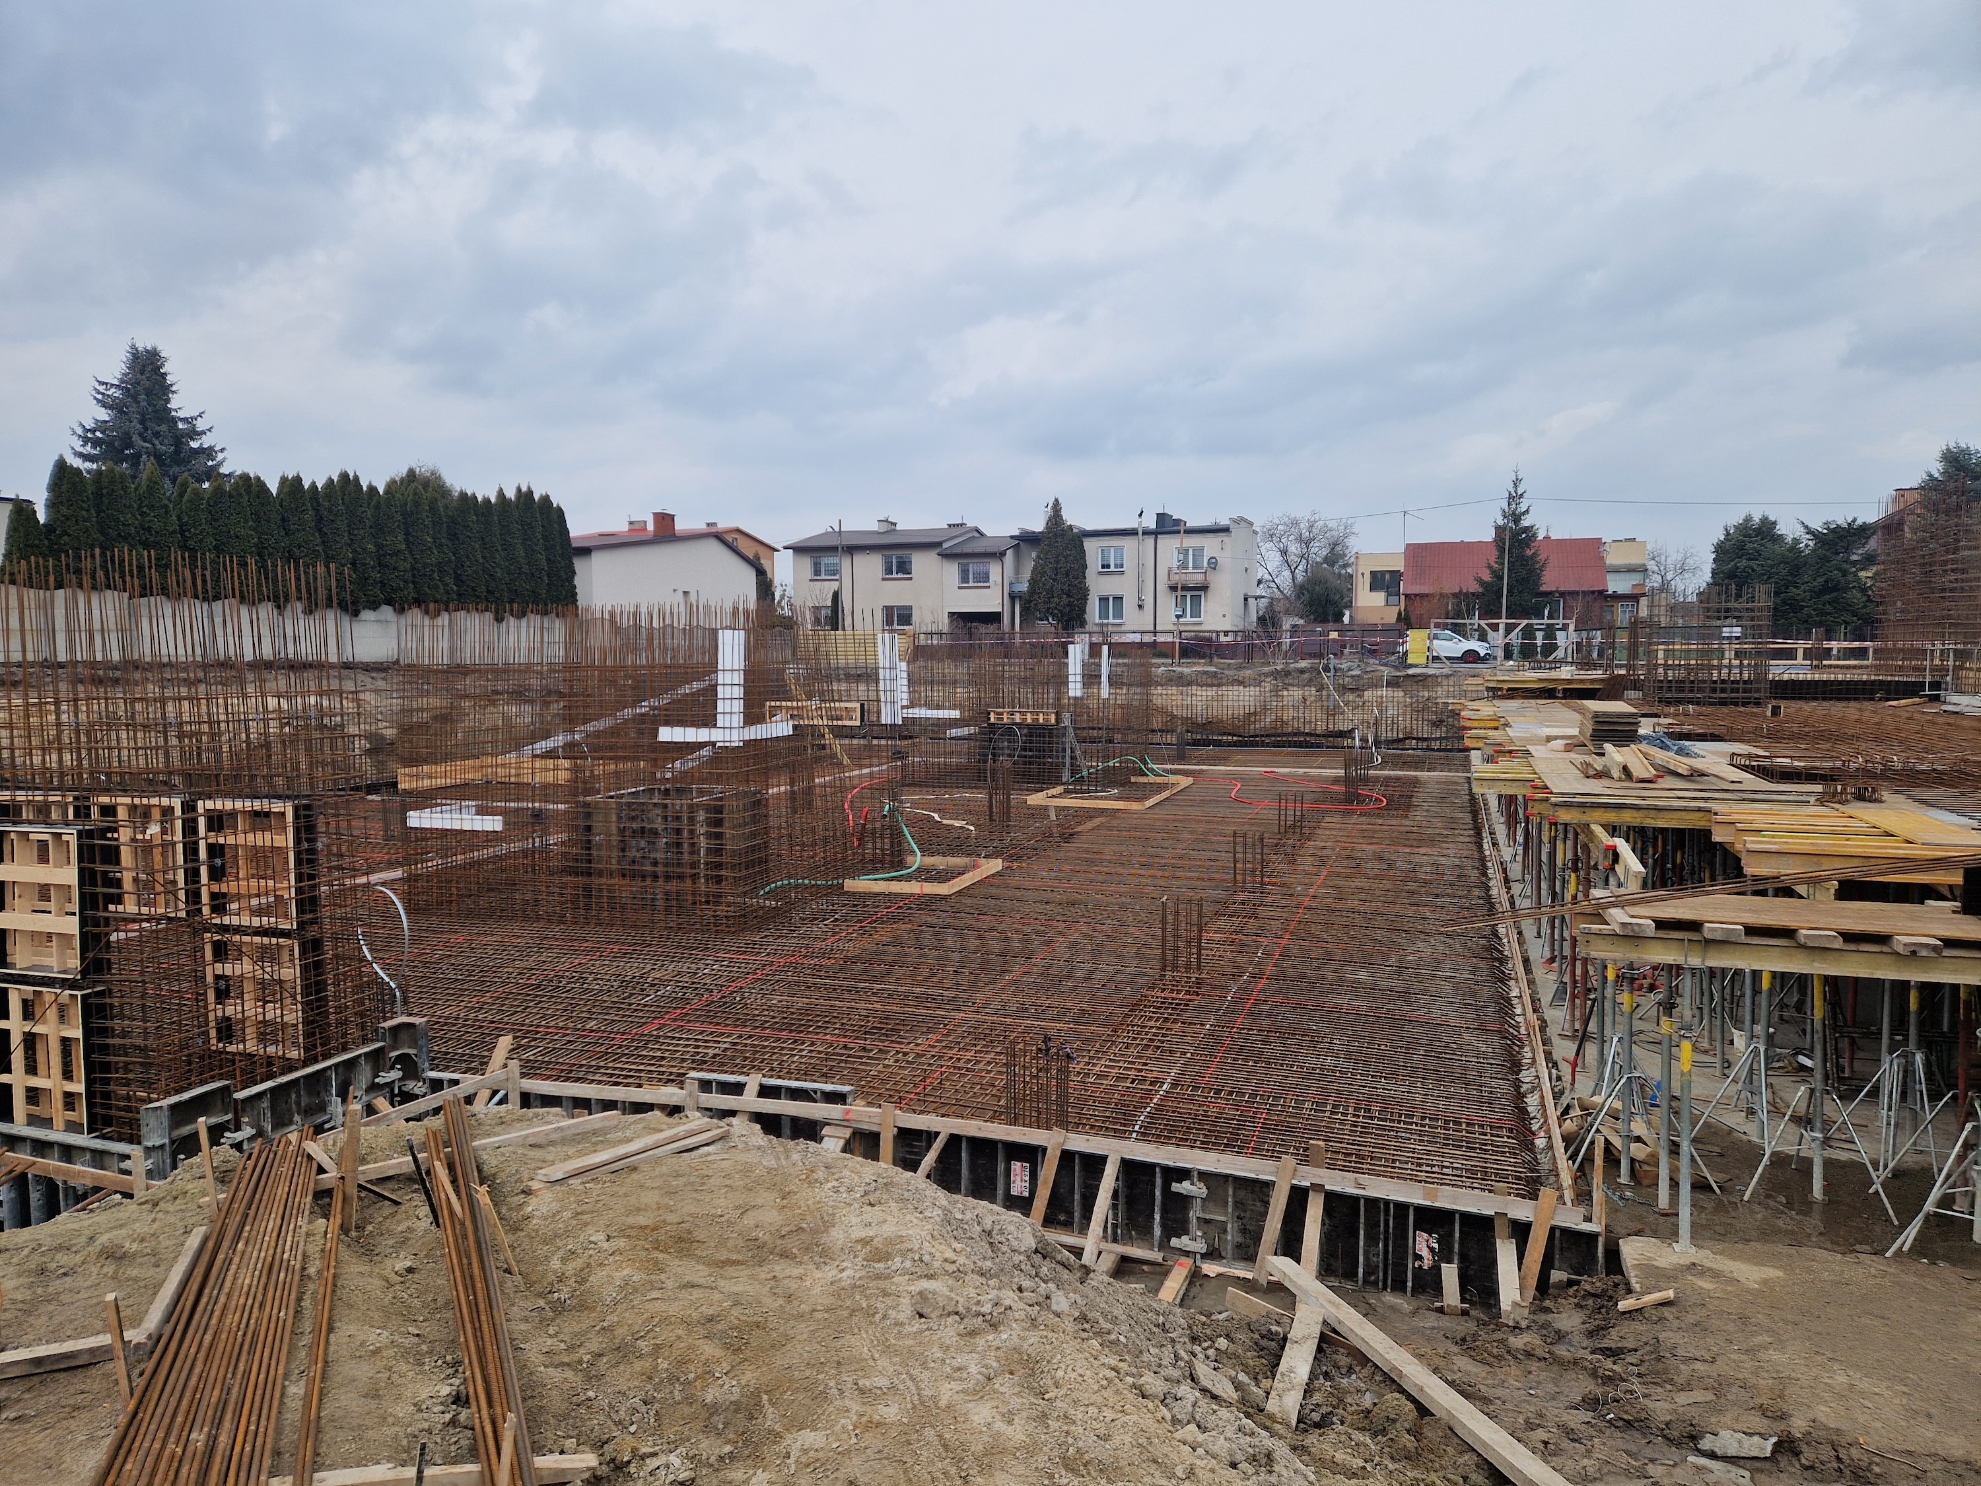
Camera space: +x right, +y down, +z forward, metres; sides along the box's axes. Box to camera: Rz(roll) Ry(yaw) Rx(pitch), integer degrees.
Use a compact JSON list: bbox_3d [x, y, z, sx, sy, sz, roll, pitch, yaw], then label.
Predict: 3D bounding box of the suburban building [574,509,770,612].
[{"bbox_3d":[-18.317,-6.912,60.750,10.000,6.600,11.800,2,5,23],"label":"suburban building"}]

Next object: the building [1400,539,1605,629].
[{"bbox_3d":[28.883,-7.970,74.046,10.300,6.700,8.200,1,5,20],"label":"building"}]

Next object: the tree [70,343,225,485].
[{"bbox_3d":[-26.544,-7.545,41.129,5.300,9.800,5.300,0,4,0],"label":"tree"}]

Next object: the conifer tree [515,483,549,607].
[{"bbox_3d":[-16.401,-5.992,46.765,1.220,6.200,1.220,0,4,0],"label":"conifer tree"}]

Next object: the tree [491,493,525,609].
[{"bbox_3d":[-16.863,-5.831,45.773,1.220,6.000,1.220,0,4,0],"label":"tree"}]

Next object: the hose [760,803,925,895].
[{"bbox_3d":[-2.900,2.000,25.500,3.200,1.500,1.800,0,4,0],"label":"hose"}]

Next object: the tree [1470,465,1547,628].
[{"bbox_3d":[27.613,-9.441,70.000,3.800,10.170,3.800,0,4,0],"label":"tree"}]

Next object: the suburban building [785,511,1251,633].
[{"bbox_3d":[2.115,-8.945,78.773,26.000,8.000,10.000,1,5,19],"label":"suburban building"}]

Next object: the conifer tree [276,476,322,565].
[{"bbox_3d":[-20.357,-5.032,38.820,1.280,5.680,1.280,2,5,25],"label":"conifer tree"}]

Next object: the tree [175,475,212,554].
[{"bbox_3d":[-21.729,-4.624,35.885,1.050,5.220,1.050,2,5,25],"label":"tree"}]

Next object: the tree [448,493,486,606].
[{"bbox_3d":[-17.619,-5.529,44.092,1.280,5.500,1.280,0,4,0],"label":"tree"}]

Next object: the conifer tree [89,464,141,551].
[{"bbox_3d":[-22.618,-4.564,33.986,1.200,5.300,1.200,2,5,25],"label":"conifer tree"}]

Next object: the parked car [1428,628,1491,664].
[{"bbox_3d":[22.577,-4.791,65.200,4.280,1.650,1.800,1,5,19],"label":"parked car"}]

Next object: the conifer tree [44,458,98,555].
[{"bbox_3d":[-22.781,-4.620,32.411,1.350,5.000,1.350,0,4,0],"label":"conifer tree"}]

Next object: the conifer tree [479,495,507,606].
[{"bbox_3d":[-17.215,-5.627,45.540,1.000,5.930,1.000,2,5,25],"label":"conifer tree"}]

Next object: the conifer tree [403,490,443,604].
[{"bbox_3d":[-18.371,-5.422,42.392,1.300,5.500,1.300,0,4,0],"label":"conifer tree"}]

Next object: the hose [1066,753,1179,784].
[{"bbox_3d":[3.659,0.719,36.400,3.100,0.800,1.300,0,4,6],"label":"hose"}]

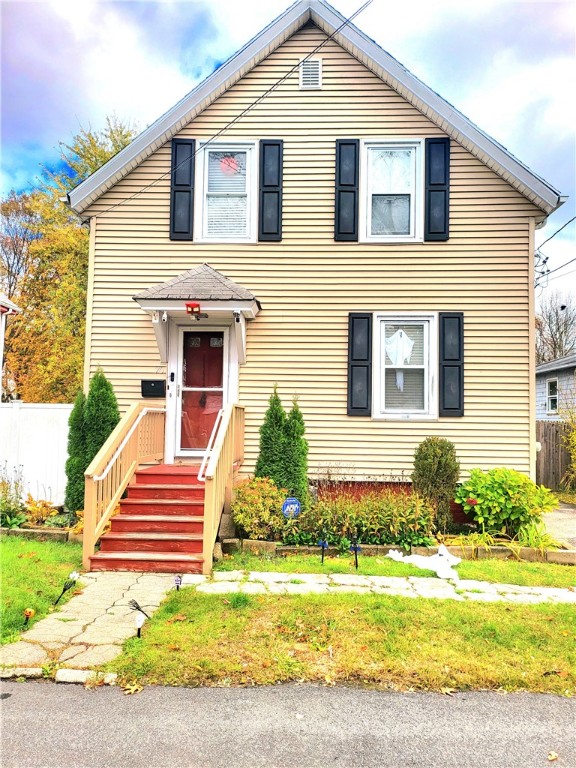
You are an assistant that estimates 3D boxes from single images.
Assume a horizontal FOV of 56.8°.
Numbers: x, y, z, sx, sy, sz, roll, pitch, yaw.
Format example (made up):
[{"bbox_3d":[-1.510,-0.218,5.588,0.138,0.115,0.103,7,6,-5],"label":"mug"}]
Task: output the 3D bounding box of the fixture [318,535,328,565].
[{"bbox_3d":[0.410,1.915,6.152,0.116,0.336,0.100,1,-3,2],"label":"fixture"}]

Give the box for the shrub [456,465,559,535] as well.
[{"bbox_3d":[2.872,1.545,7.000,1.320,0.900,1.120,1,-4,1],"label":"shrub"}]

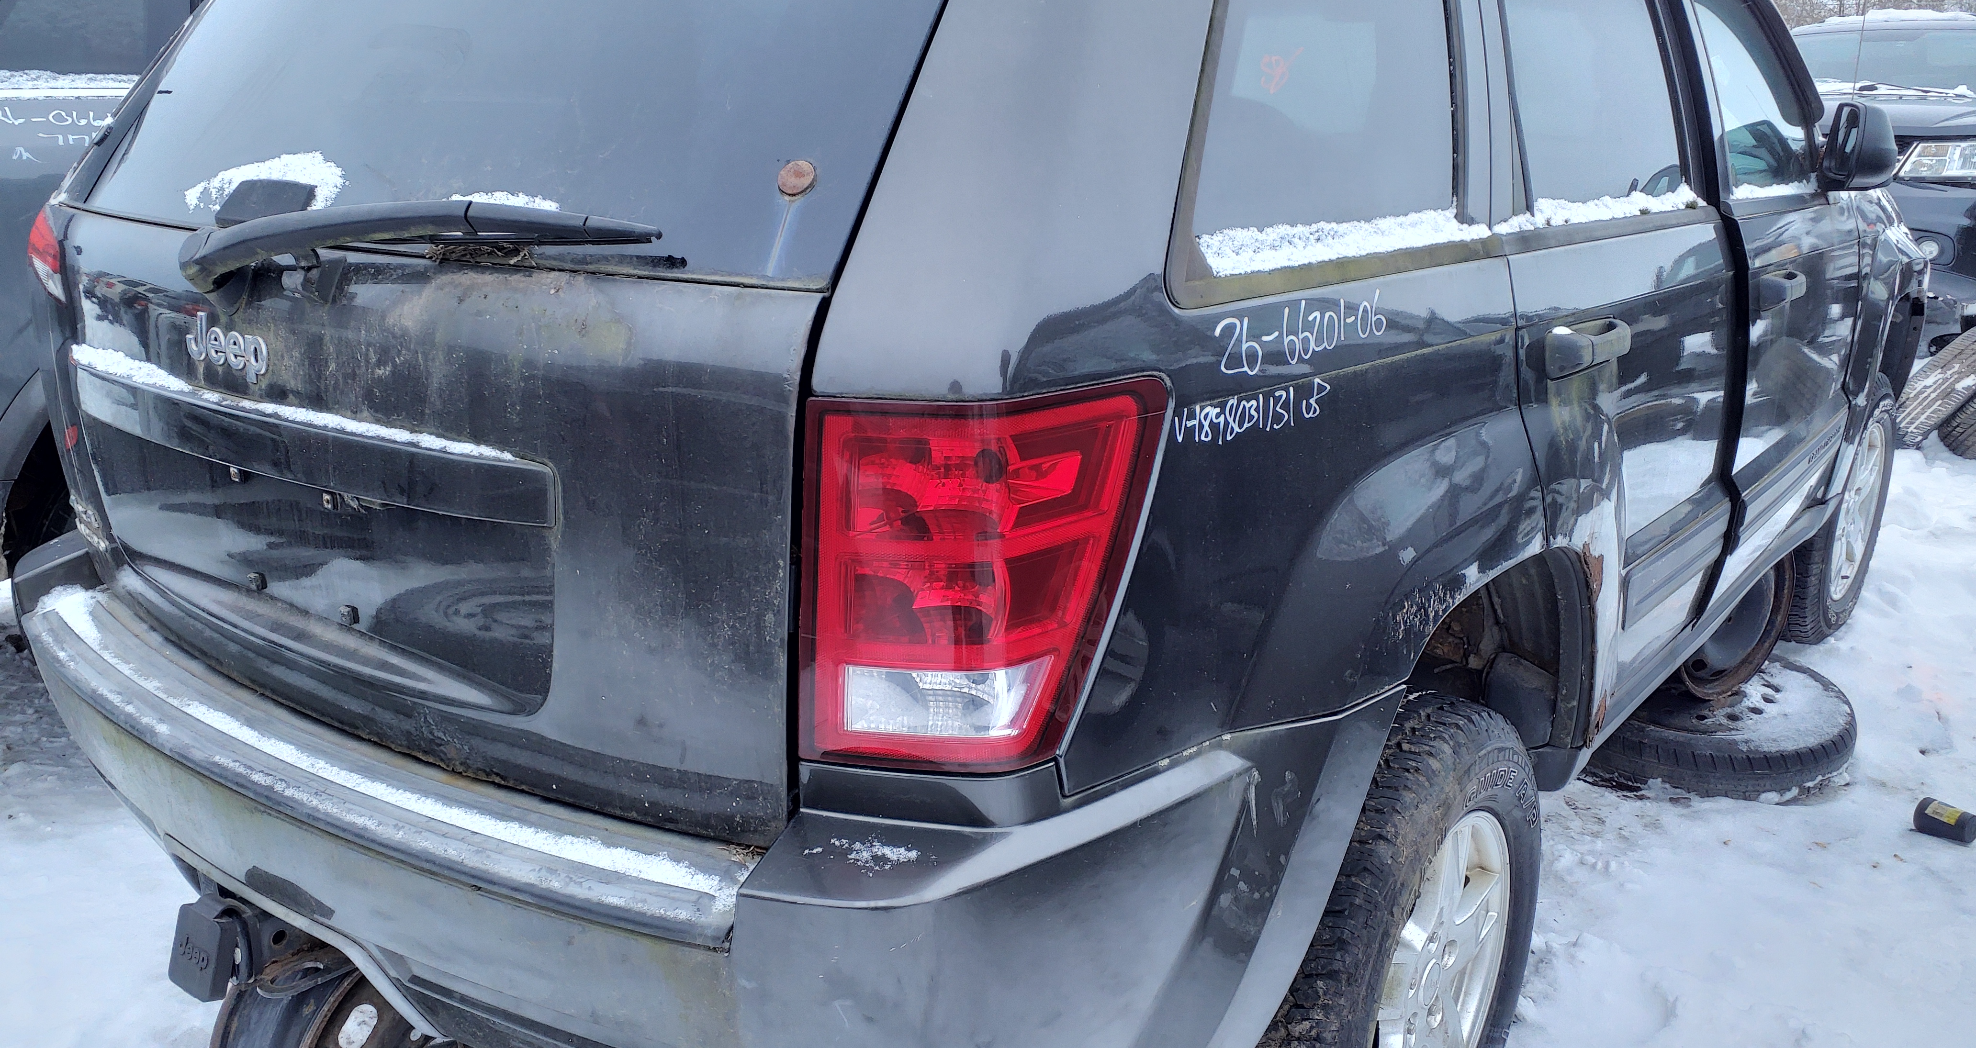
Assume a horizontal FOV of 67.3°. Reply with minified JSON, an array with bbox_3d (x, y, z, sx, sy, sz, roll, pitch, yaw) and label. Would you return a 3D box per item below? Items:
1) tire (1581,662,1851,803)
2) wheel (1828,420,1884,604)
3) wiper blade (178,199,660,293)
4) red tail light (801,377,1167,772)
[{"bbox_3d":[1.604,0.425,3.386,0.650,0.180,0.650,13,21,37],"label":"tire"},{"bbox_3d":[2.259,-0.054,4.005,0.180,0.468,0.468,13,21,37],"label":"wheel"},{"bbox_3d":[-0.519,-0.230,1.289,0.620,0.100,0.080,5,17,31],"label":"wiper blade"},{"bbox_3d":[-0.007,0.040,1.152,0.205,0.305,0.210,13,21,37],"label":"red tail light"}]

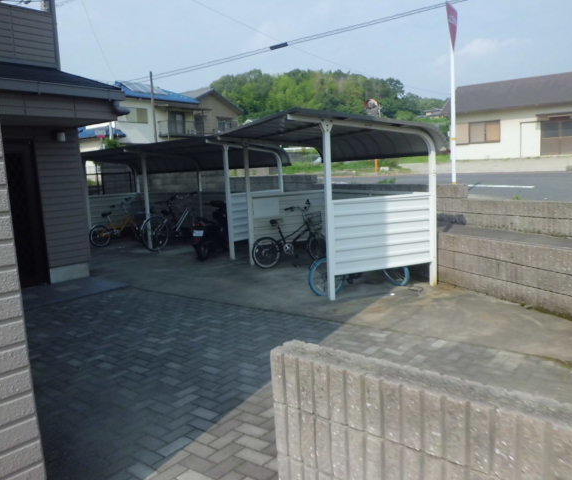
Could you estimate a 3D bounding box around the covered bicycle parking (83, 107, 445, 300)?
[{"bbox_3d":[-1.332,-0.761,8.833,2.700,2.100,9.000,-8,9,-36],"label":"covered bicycle parking"}]

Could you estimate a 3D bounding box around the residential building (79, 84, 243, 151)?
[{"bbox_3d":[-10.126,-8.463,39.056,9.000,7.700,13.500,4,9,41],"label":"residential building"}]

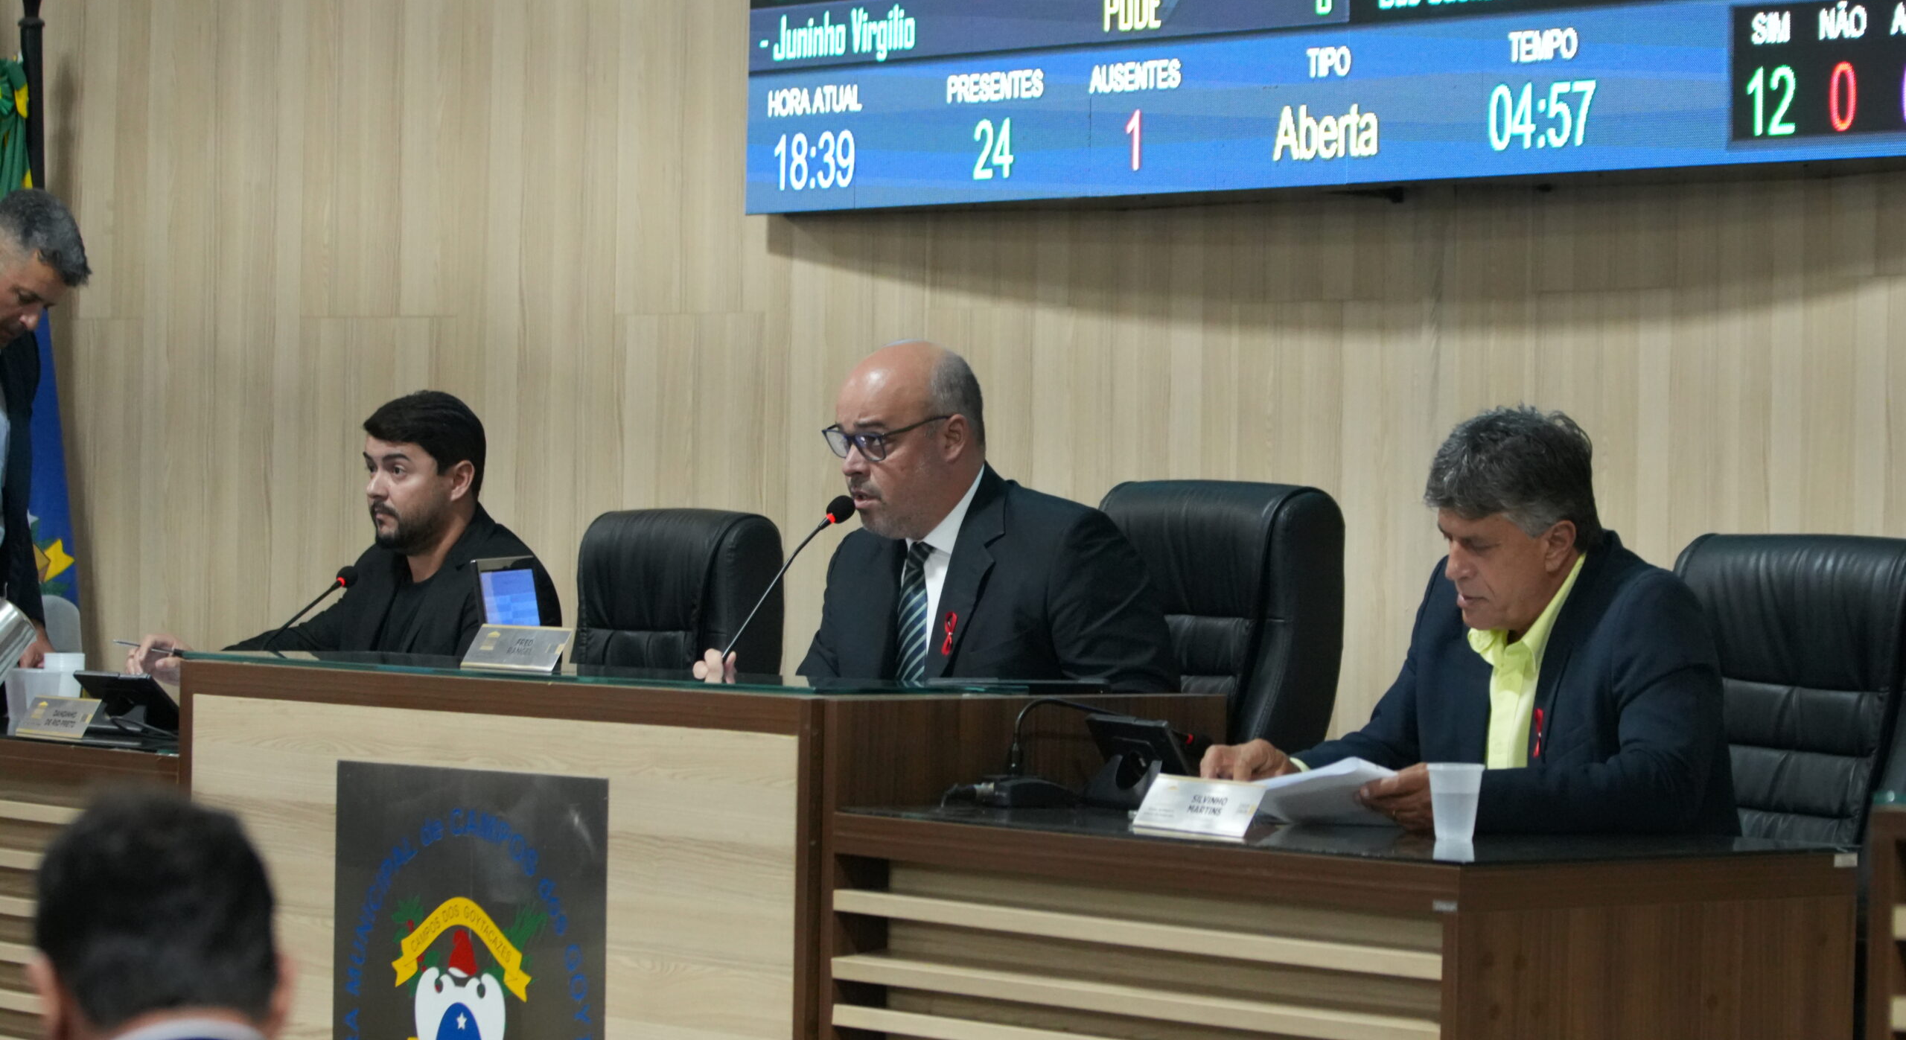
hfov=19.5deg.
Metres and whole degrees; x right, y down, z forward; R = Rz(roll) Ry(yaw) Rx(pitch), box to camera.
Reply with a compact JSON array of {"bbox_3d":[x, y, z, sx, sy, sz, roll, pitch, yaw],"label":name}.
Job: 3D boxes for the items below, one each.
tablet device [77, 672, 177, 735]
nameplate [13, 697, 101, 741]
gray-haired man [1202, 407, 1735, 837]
[{"bbox_3d":[-1.283,0.286,8.733,0.110,0.105,0.210,1,1,-38],"label":"tablet device"},{"bbox_3d":[-1.370,0.303,8.518,0.050,0.064,0.200,1,1,-40],"label":"nameplate"},{"bbox_3d":[0.633,0.488,7.084,0.800,1.270,0.640,1,1,-36],"label":"gray-haired man"}]

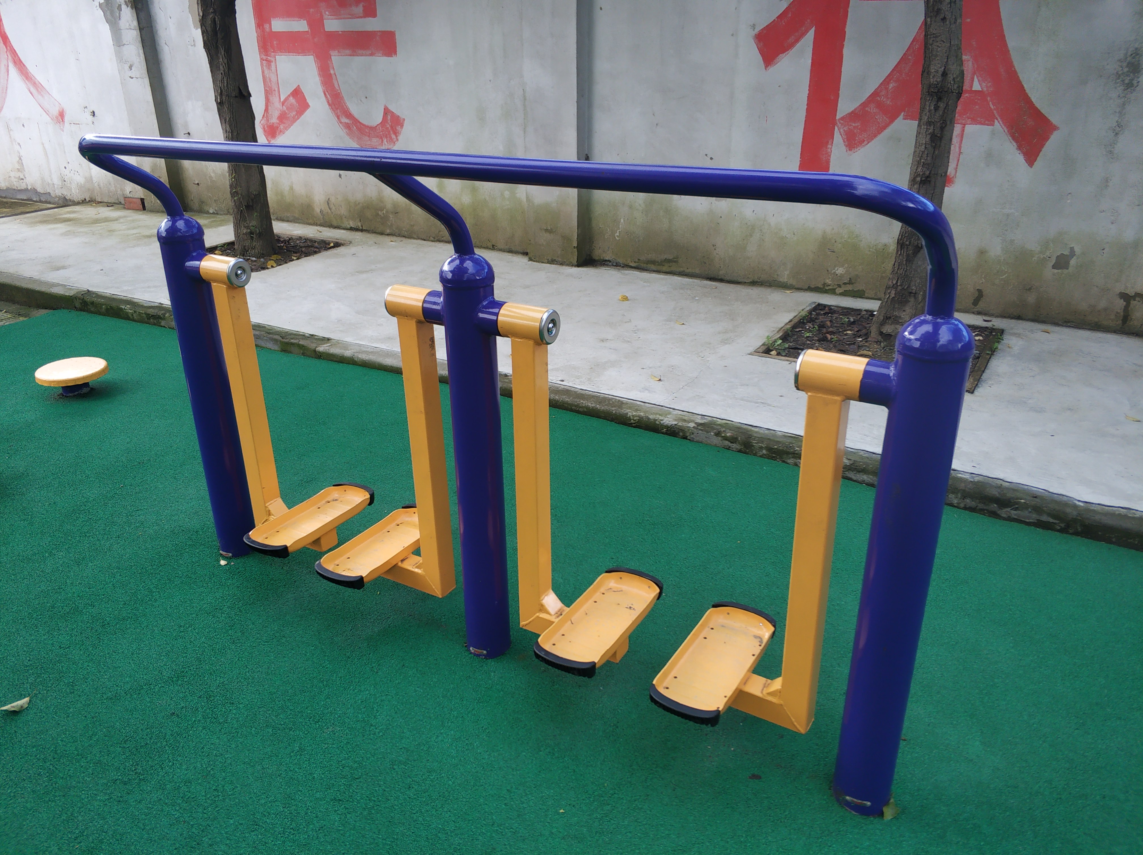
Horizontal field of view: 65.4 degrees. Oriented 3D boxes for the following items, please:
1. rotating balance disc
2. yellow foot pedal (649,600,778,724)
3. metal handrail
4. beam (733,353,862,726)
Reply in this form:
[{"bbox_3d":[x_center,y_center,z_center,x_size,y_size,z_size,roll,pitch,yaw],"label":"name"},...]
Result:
[{"bbox_3d":[-2.293,-0.216,4.096,0.310,0.122,0.310,-1,24,0],"label":"rotating balance disc"},{"bbox_3d":[0.323,0.525,1.987,0.158,0.046,0.398,13,27,29],"label":"yellow foot pedal"},{"bbox_3d":[-0.297,-0.446,1.802,2.014,0.243,0.296,13,27,29],"label":"metal handrail"},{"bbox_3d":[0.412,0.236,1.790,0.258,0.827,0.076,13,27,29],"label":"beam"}]

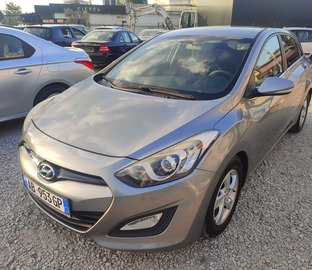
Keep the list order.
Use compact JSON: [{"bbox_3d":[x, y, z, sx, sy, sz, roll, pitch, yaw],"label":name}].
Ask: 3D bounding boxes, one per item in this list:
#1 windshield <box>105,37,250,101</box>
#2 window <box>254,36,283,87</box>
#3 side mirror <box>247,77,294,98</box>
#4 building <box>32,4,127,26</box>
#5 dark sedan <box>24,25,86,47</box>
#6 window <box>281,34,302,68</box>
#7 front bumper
[{"bbox_3d":[0.184,-0.714,2.464,1.360,0.170,0.980,16,52,35],"label":"windshield"},{"bbox_3d":[1.043,-0.705,2.399,0.080,0.420,0.950,-6,13,42],"label":"window"},{"bbox_3d":[0.942,-0.386,2.092,0.260,0.165,0.220,17,27,35],"label":"side mirror"},{"bbox_3d":[-9.513,-14.547,34.358,11.000,4.100,7.500,-5,23,-12],"label":"building"},{"bbox_3d":[-4.658,-4.666,13.245,1.760,1.470,4.250,6,23,14],"label":"dark sedan"},{"bbox_3d":[1.685,-1.034,3.175,0.080,0.360,0.880,-6,13,42],"label":"window"},{"bbox_3d":[-0.538,0.294,1.879,1.740,0.580,0.600,17,27,35],"label":"front bumper"}]

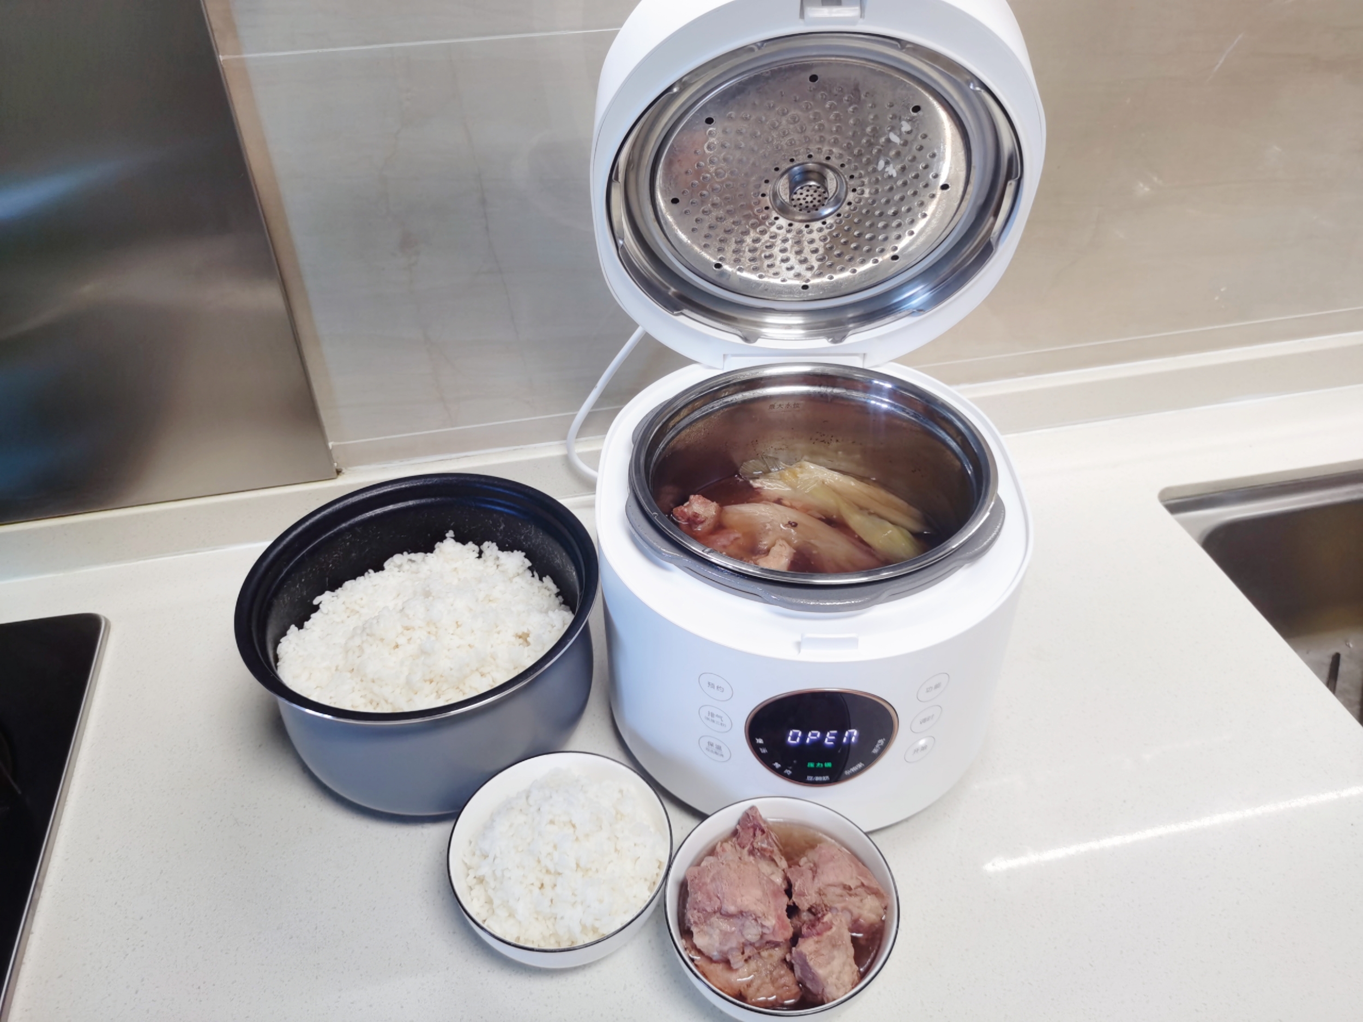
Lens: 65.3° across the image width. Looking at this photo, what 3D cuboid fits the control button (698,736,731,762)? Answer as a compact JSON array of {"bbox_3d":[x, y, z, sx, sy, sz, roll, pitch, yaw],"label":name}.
[{"bbox_3d":[0.020,0.142,0.634,0.021,0.021,0.003,18,43,20],"label":"control button"}]

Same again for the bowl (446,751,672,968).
[{"bbox_3d":[-0.069,0.213,0.621,0.124,0.063,0.124,0,40,0],"label":"bowl"}]

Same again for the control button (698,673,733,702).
[{"bbox_3d":[0.020,0.099,0.599,0.021,0.021,0.003,18,43,20],"label":"control button"}]

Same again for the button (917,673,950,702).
[{"bbox_3d":[0.142,0.099,0.599,0.021,0.021,0.003,-18,43,-20],"label":"button"}]

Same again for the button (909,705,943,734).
[{"bbox_3d":[0.142,0.121,0.617,0.021,0.021,0.003,-18,43,-20],"label":"button"}]

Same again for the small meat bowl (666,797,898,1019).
[{"bbox_3d":[0.054,0.231,0.591,0.124,0.063,0.124,0,40,0],"label":"small meat bowl"}]

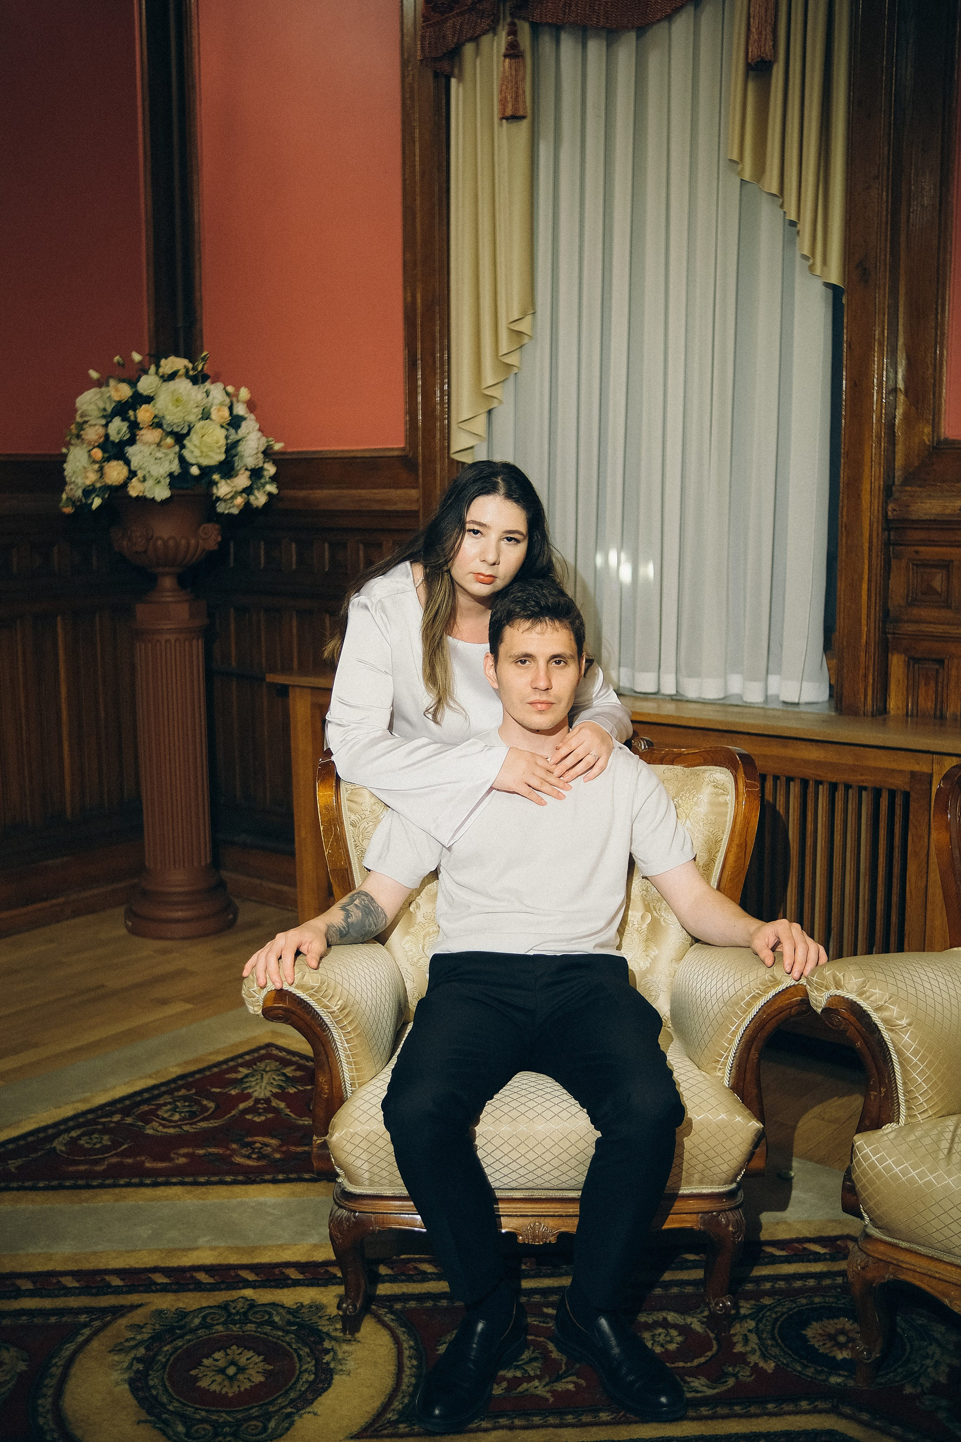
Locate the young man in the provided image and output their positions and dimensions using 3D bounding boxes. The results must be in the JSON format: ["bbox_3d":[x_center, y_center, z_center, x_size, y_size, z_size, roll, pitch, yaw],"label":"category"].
[{"bbox_3d":[0.096,0.412,2.414,0.970,1.270,0.730,0,8,2],"label":"young man"}]

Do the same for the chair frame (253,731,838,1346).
[{"bbox_3d":[0.114,0.534,2.725,0.970,0.940,0.830,0,8,2],"label":"chair frame"}]

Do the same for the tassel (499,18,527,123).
[{"bbox_3d":[0.093,-1.879,4.041,0.080,0.275,0.075,0,8,0],"label":"tassel"}]

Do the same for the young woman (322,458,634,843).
[{"bbox_3d":[-0.009,0.234,2.883,0.620,1.490,0.750,-1,8,-5],"label":"young woman"}]

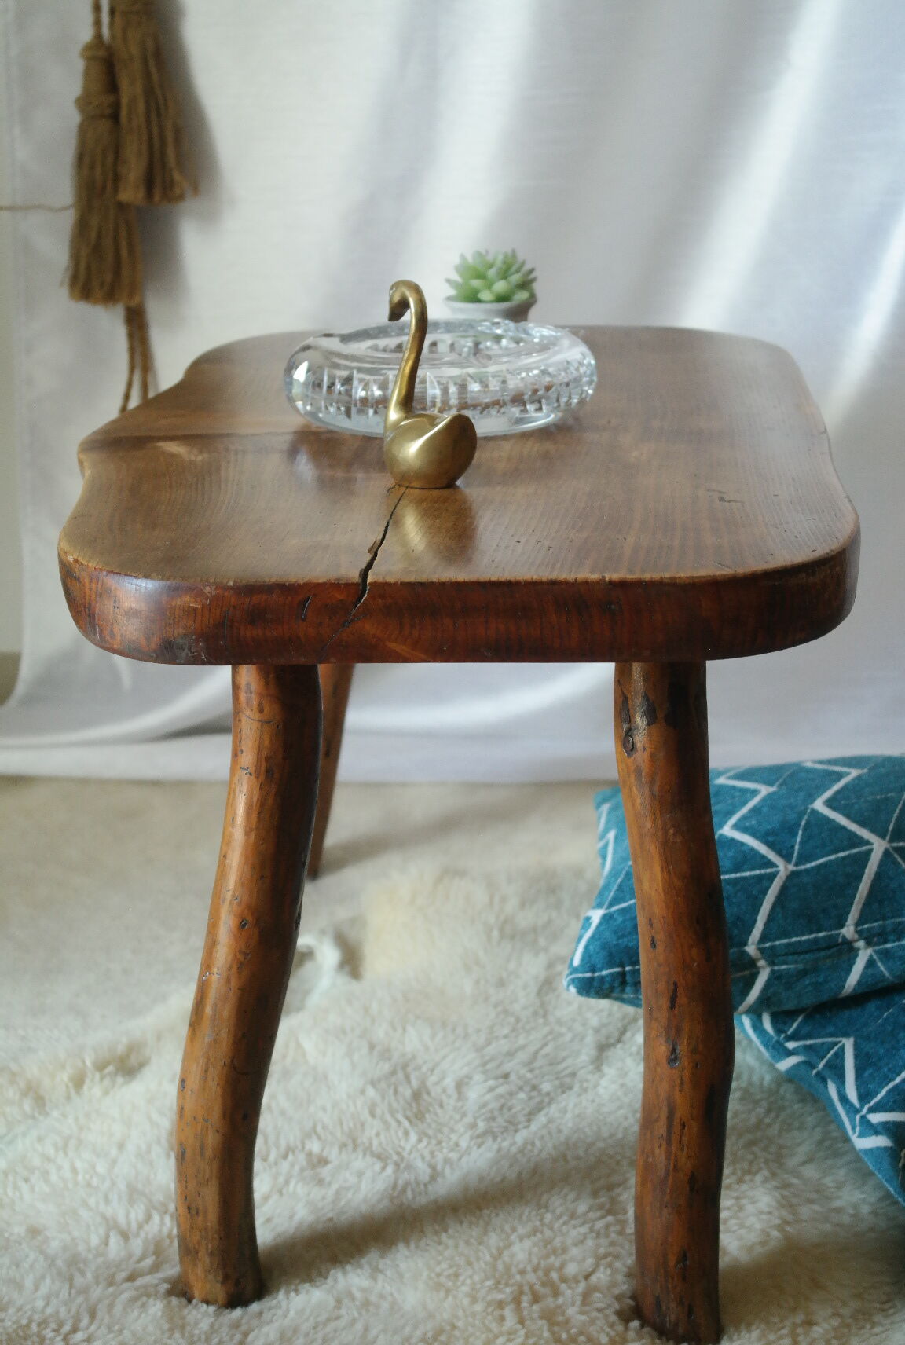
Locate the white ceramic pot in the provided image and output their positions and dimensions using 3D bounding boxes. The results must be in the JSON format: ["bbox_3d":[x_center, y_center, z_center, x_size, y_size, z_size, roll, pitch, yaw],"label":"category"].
[{"bbox_3d":[0.025,-0.236,1.509,0.064,0.047,0.064,0,17,0],"label":"white ceramic pot"}]

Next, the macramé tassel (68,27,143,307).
[{"bbox_3d":[-0.279,-0.406,1.758,0.060,0.222,0.055,0,17,0],"label":"macramé tassel"}]

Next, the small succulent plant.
[{"bbox_3d":[0.026,-0.273,1.498,0.063,0.041,0.063,0,17,0],"label":"small succulent plant"}]

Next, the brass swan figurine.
[{"bbox_3d":[-0.012,-0.151,1.133,0.042,0.105,0.060,-15,23,-41],"label":"brass swan figurine"}]

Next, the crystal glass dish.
[{"bbox_3d":[-0.007,-0.179,1.321,0.188,0.047,0.188,0,17,0],"label":"crystal glass dish"}]

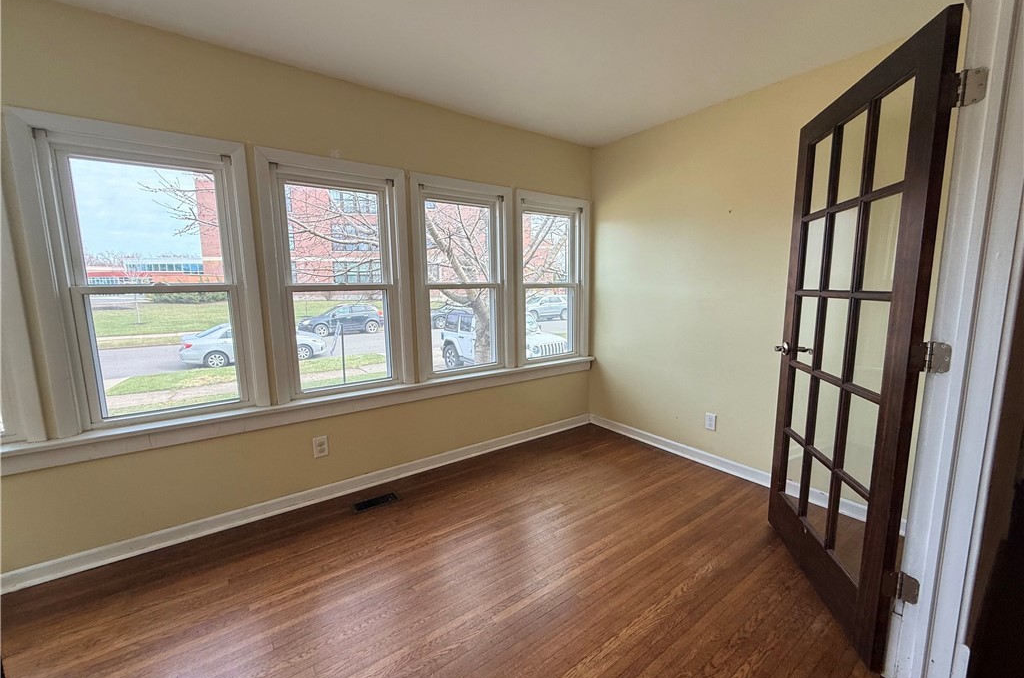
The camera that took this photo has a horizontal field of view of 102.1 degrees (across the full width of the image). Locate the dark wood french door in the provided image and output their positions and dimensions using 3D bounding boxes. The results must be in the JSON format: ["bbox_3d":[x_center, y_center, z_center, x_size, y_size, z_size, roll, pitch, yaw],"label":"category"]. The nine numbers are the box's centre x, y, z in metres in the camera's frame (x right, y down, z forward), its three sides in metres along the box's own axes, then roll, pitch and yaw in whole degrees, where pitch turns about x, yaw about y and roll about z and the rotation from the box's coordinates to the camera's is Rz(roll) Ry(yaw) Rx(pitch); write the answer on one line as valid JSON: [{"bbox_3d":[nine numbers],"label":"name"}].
[{"bbox_3d":[1.310,0.045,1.682,0.036,2.030,0.915,1,8,14],"label":"dark wood french door"}]

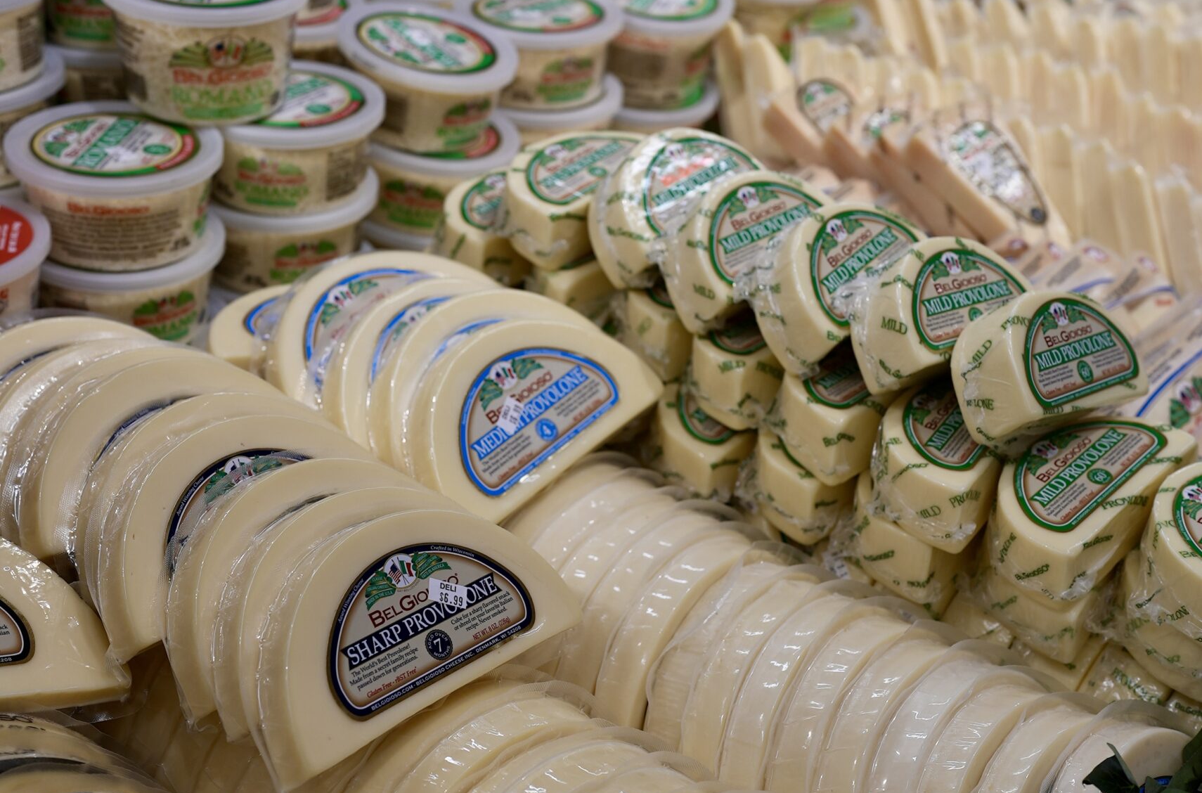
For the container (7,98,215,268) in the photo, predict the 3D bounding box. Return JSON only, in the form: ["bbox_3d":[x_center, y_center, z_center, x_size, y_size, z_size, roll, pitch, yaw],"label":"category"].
[{"bbox_3d":[-0.266,-0.115,0.969,0.117,0.058,0.117,3,30,-2],"label":"container"}]

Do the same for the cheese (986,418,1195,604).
[{"bbox_3d":[0.231,0.049,0.854,0.109,0.038,0.068,-35,45,-28],"label":"cheese"}]

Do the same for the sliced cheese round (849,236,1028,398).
[{"bbox_3d":[0.177,-0.045,0.905,0.112,0.040,0.067,-9,71,-39],"label":"sliced cheese round"}]

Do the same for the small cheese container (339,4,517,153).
[{"bbox_3d":[-0.116,-0.203,1.139,0.117,0.058,0.117,8,34,-6],"label":"small cheese container"}]

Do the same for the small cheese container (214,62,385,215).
[{"bbox_3d":[-0.191,-0.158,1.080,0.117,0.058,0.117,5,33,-3],"label":"small cheese container"}]

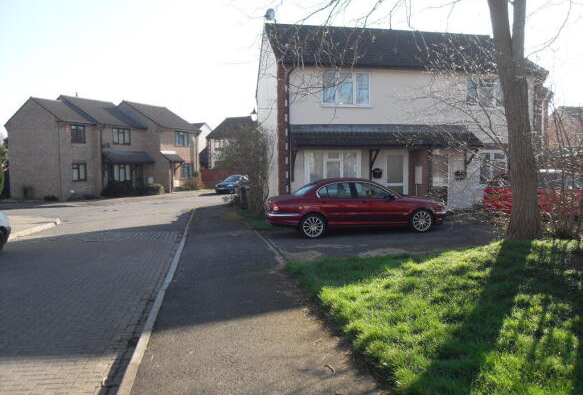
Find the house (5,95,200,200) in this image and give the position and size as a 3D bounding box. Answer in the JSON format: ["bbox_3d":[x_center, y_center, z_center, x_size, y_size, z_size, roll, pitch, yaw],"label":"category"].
[{"bbox_3d":[-14.070,-3.878,37.132,7.400,7.300,12.800,1,4,25],"label":"house"}]

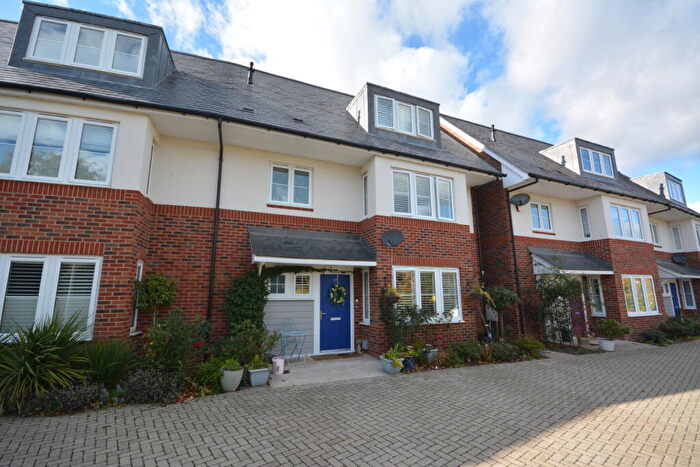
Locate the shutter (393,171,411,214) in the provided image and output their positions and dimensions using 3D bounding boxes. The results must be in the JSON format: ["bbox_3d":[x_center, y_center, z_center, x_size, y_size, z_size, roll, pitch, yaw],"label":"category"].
[{"bbox_3d":[1.419,-1.130,8.039,0.590,1.250,0.070,4,-10,-23],"label":"shutter"}]

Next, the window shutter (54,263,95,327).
[{"bbox_3d":[-4.962,1.123,5.248,0.540,1.150,0.060,3,-10,-18],"label":"window shutter"}]

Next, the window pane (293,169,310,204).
[{"bbox_3d":[-1.303,-1.254,7.835,0.500,1.000,0.070,4,-10,-23],"label":"window pane"}]

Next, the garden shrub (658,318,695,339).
[{"bbox_3d":[12.350,3.530,11.000,1.150,0.700,0.850,4,-11,-24],"label":"garden shrub"}]

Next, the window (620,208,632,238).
[{"bbox_3d":[10.669,-0.391,11.212,0.530,1.130,0.080,4,-11,-24],"label":"window"}]

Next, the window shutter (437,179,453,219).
[{"bbox_3d":[2.781,-1.019,8.516,0.530,1.160,0.060,4,-11,-24],"label":"window shutter"}]

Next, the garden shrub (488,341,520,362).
[{"bbox_3d":[3.750,2.830,7.070,0.680,0.410,0.560,4,-11,-24],"label":"garden shrub"}]

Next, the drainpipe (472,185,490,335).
[{"bbox_3d":[4.495,0.896,9.927,0.090,5.200,0.090,4,-10,-24],"label":"drainpipe"}]

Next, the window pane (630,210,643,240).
[{"bbox_3d":[11.754,-0.328,11.951,0.470,1.160,0.050,4,-11,-22],"label":"window pane"}]

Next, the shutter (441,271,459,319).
[{"bbox_3d":[2.788,1.766,8.175,0.600,1.360,0.070,4,-10,-23],"label":"shutter"}]

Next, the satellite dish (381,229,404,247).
[{"bbox_3d":[1.024,0.092,7.028,0.550,0.450,0.330,-4,-10,18],"label":"satellite dish"}]

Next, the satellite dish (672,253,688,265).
[{"bbox_3d":[16.108,1.217,14.217,0.600,0.520,0.300,-4,-10,21],"label":"satellite dish"}]

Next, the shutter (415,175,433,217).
[{"bbox_3d":[2.079,-1.057,8.199,0.540,1.160,0.060,4,-11,-24],"label":"shutter"}]

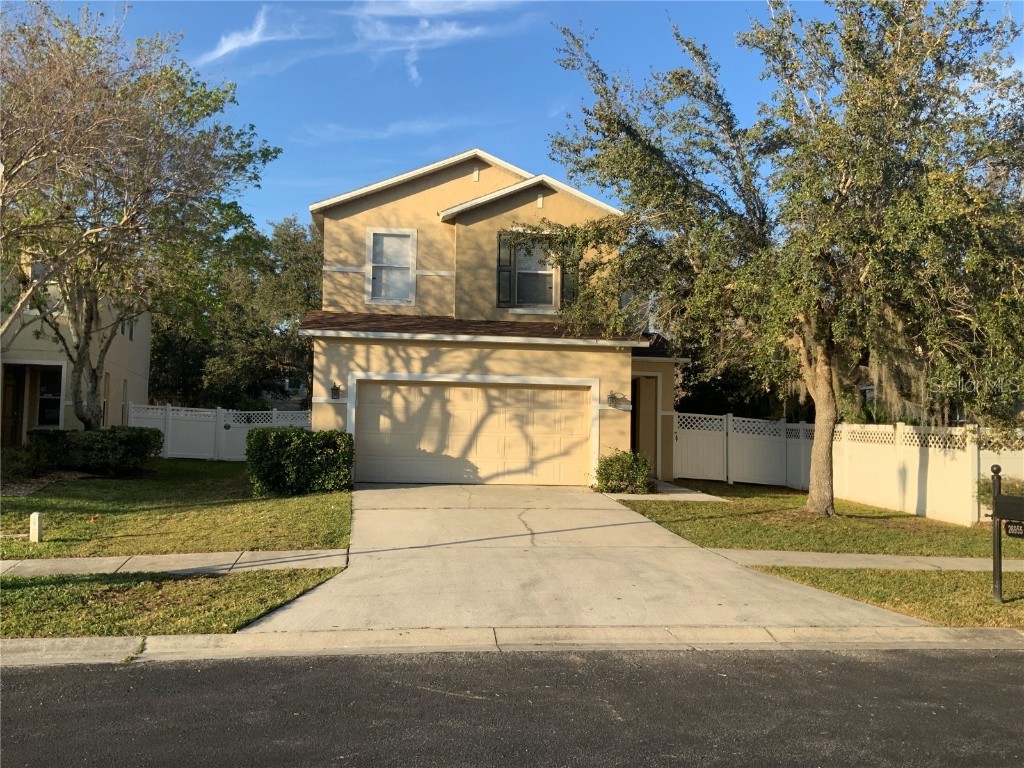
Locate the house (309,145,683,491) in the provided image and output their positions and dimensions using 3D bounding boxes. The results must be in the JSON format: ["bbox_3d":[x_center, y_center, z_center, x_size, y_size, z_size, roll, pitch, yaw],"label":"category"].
[{"bbox_3d":[-0.346,-1.183,24.328,9.400,7.420,13.500,2,-3,-7],"label":"house"}]

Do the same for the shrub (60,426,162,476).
[{"bbox_3d":[-9.434,1.612,20.463,2.000,1.130,1.400,2,-3,-7],"label":"shrub"}]

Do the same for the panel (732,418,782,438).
[{"bbox_3d":[6.867,1.199,23.862,1.460,0.480,0.060,2,-3,-7],"label":"panel"}]

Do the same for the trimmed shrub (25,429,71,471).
[{"bbox_3d":[-11.389,1.654,21.435,1.250,1.050,1.200,2,-3,-7],"label":"trimmed shrub"}]

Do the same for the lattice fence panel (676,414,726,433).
[{"bbox_3d":[5.265,1.095,23.674,1.430,0.480,0.060,2,-3,-7],"label":"lattice fence panel"}]

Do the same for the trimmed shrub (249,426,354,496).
[{"bbox_3d":[-4.020,1.451,16.535,1.870,1.250,1.100,2,-3,-7],"label":"trimmed shrub"}]

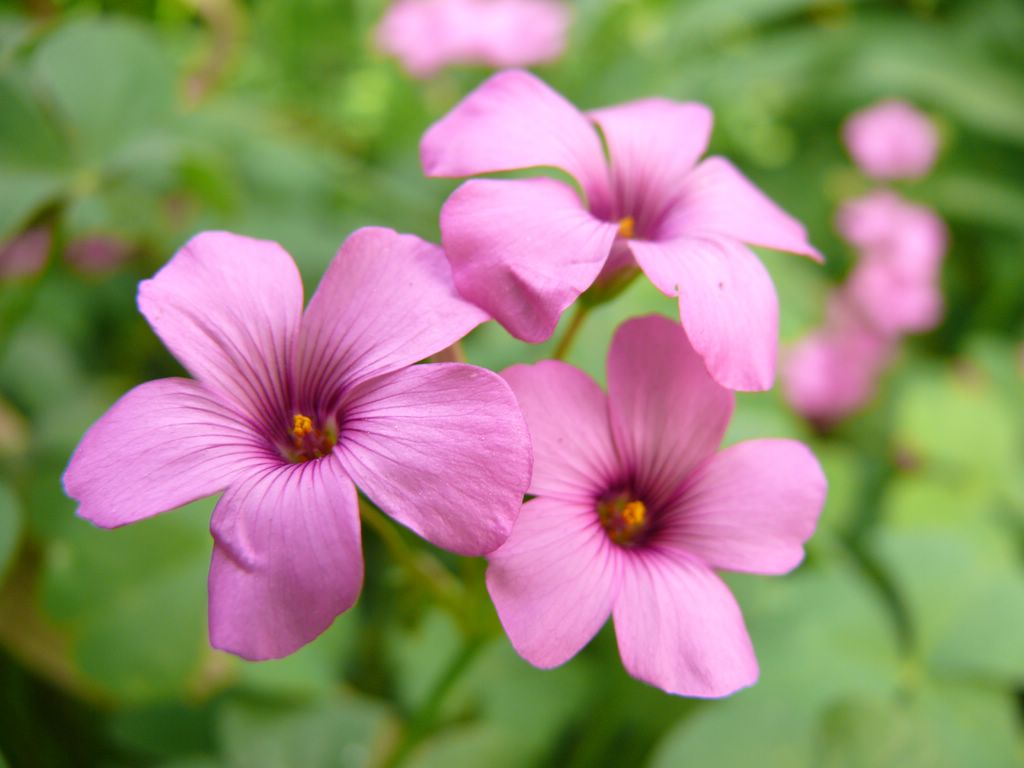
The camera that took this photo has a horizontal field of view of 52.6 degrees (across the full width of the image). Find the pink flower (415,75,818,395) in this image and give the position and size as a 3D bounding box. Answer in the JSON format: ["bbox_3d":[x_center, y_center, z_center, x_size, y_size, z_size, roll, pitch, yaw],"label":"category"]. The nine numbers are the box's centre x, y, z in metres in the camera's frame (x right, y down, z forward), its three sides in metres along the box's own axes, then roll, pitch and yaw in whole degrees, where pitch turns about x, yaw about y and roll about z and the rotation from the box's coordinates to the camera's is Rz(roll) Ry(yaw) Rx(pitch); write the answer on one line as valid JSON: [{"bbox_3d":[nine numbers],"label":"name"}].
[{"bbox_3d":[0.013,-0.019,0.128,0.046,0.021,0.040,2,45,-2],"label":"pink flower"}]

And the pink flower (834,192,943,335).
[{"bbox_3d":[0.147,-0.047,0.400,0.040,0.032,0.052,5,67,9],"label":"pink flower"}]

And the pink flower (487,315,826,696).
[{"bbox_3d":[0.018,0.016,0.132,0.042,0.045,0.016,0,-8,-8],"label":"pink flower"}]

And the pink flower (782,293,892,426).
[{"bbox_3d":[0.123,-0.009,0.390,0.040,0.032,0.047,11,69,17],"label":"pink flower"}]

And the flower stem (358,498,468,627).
[{"bbox_3d":[-0.013,0.024,0.140,0.003,0.022,0.003,-42,23,0],"label":"flower stem"}]

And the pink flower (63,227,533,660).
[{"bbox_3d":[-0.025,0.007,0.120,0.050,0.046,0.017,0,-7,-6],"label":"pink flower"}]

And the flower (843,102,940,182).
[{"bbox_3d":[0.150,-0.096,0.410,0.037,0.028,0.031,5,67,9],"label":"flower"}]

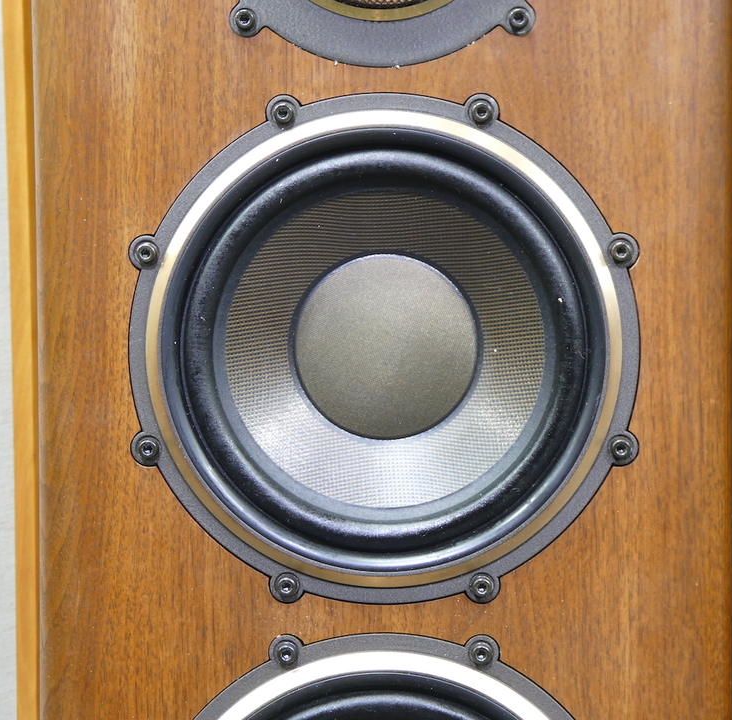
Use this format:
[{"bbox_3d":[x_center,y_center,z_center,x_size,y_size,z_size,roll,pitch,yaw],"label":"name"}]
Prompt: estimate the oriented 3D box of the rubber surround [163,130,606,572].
[{"bbox_3d":[0.008,-0.004,0.837,0.190,0.190,0.024,0,2,3],"label":"rubber surround"}]

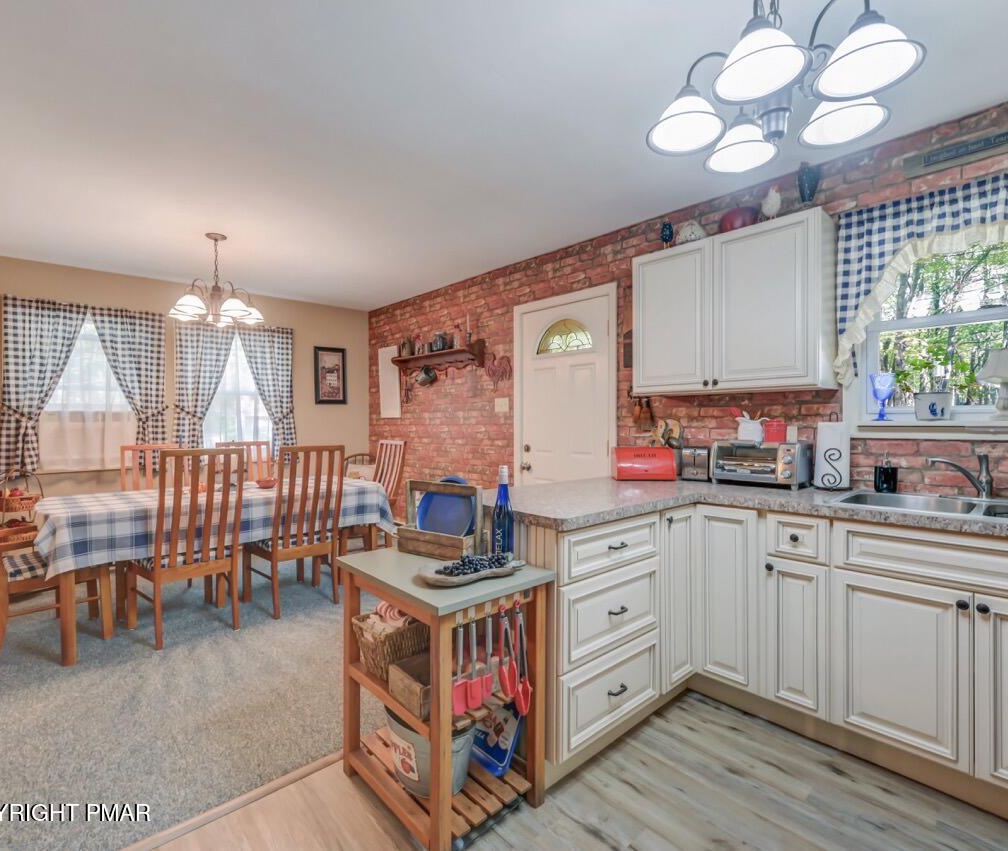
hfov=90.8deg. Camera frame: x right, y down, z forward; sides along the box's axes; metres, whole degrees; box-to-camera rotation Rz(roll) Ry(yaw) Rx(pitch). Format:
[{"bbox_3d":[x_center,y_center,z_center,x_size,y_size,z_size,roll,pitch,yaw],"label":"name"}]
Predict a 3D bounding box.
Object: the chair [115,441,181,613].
[{"bbox_3d":[-2.393,0.670,3.482,0.520,1.080,0.580,0,0,-43],"label":"chair"}]

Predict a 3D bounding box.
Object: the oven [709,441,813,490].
[{"bbox_3d":[1.271,0.187,2.454,0.280,0.214,0.395,0,0,-43],"label":"oven"}]

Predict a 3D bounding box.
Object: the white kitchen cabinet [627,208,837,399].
[{"bbox_3d":[1.152,-0.550,2.568,0.320,0.771,0.923,0,0,-43],"label":"white kitchen cabinet"}]

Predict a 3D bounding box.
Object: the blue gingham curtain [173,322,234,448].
[{"bbox_3d":[-2.697,-0.260,4.480,0.470,1.280,0.100,0,0,-43],"label":"blue gingham curtain"}]

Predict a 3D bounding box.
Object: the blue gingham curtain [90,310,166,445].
[{"bbox_3d":[-3.143,-0.292,4.217,0.540,1.345,0.110,-1,1,-42],"label":"blue gingham curtain"}]

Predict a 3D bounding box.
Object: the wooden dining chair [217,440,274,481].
[{"bbox_3d":[-1.844,0.649,3.683,0.470,1.050,0.560,-1,1,-42],"label":"wooden dining chair"}]

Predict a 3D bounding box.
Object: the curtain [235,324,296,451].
[{"bbox_3d":[-2.317,-0.281,4.878,0.568,1.342,0.100,-1,1,-42],"label":"curtain"}]

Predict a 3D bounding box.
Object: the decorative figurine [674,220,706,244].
[{"bbox_3d":[0.977,-0.990,2.602,0.120,0.147,0.165,-1,1,-42],"label":"decorative figurine"}]

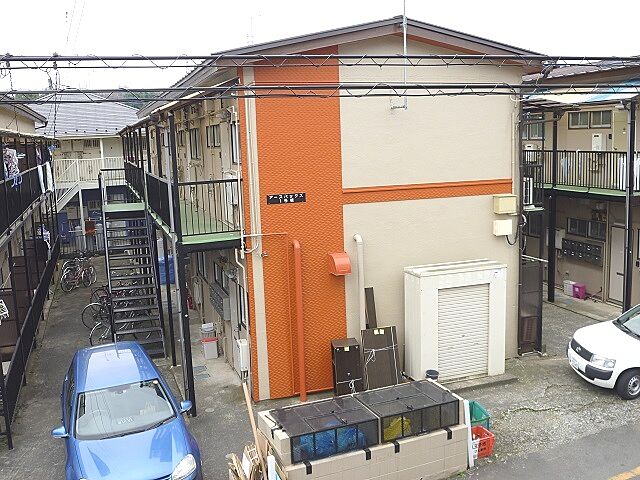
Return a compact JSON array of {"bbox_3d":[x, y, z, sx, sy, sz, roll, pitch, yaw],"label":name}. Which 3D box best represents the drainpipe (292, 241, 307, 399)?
[{"bbox_3d":[-0.382,1.433,11.908,0.105,2.890,0.200,-5,9,-18],"label":"drainpipe"}]

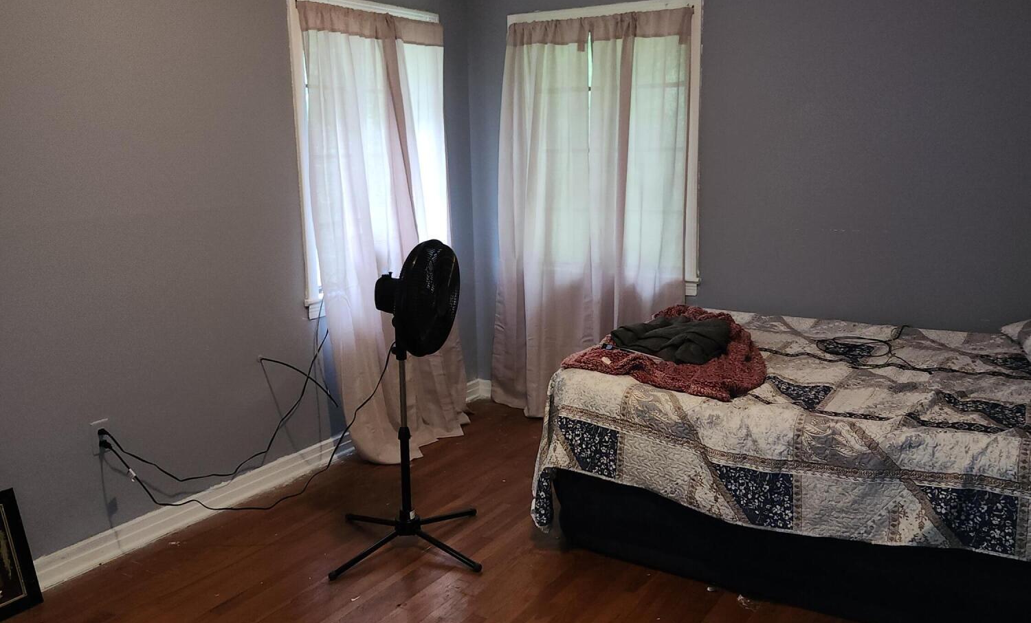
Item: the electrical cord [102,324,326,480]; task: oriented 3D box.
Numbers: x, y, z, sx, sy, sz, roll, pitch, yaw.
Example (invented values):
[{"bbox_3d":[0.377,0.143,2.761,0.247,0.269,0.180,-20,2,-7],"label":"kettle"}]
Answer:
[{"bbox_3d":[-1.111,0.399,3.678,0.085,0.547,1.204,5,12,31],"label":"electrical cord"}]

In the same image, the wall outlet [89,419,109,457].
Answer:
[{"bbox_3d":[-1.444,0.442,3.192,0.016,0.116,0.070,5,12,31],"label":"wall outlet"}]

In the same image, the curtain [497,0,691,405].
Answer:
[{"bbox_3d":[0.305,-0.440,4.656,1.174,2.050,0.209,5,12,31],"label":"curtain"}]

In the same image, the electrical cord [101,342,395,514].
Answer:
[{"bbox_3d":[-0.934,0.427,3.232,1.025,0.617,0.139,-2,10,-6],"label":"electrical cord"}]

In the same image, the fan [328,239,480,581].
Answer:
[{"bbox_3d":[-0.401,0.305,3.274,0.517,1.114,0.507,-2,10,-5],"label":"fan"}]

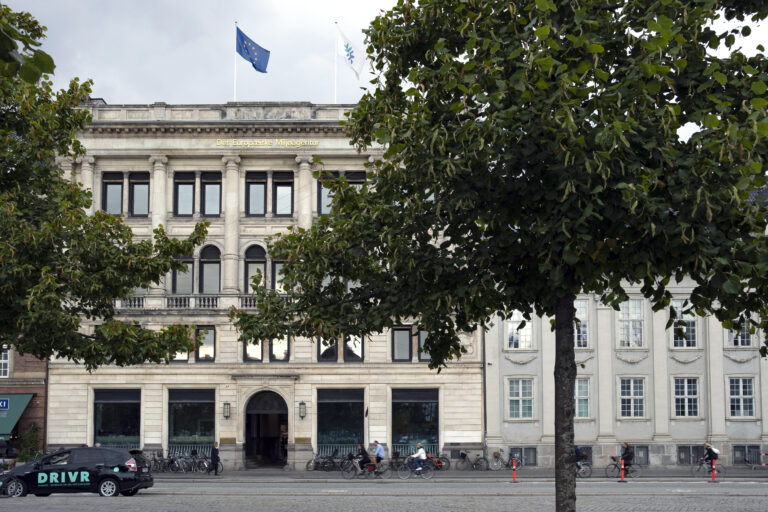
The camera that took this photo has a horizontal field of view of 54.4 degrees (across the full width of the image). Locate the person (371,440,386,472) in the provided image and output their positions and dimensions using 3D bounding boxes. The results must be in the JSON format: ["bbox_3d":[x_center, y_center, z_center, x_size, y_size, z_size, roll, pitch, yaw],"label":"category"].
[{"bbox_3d":[-0.288,10.160,37.700,0.820,1.630,0.500,0,-3,0],"label":"person"}]

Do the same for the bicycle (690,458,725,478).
[{"bbox_3d":[16.386,10.715,37.700,1.750,1.050,0.580,0,-3,0],"label":"bicycle"}]

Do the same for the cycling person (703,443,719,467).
[{"bbox_3d":[16.462,10.150,37.700,0.880,1.420,0.500,0,-3,0],"label":"cycling person"}]

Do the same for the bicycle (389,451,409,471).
[{"bbox_3d":[0.851,11.230,41.000,1.600,1.080,0.580,-2,-11,11],"label":"bicycle"}]

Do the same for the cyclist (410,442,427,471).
[{"bbox_3d":[1.742,10.124,37.700,0.820,1.440,0.500,0,-3,0],"label":"cyclist"}]

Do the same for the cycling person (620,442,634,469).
[{"bbox_3d":[12.491,10.327,38.300,0.750,1.450,0.500,-1,-11,3],"label":"cycling person"}]

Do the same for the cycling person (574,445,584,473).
[{"bbox_3d":[9.771,10.124,37.700,0.850,1.550,0.500,0,-3,0],"label":"cycling person"}]

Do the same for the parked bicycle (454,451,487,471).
[{"bbox_3d":[4.884,11.285,41.200,1.780,1.100,0.580,0,-10,0],"label":"parked bicycle"}]

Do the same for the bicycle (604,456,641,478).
[{"bbox_3d":[12.302,10.850,38.300,1.780,1.100,0.580,-1,-11,3],"label":"bicycle"}]

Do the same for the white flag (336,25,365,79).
[{"bbox_3d":[-2.011,-12.463,45.500,1.750,3.250,0.600,0,-3,0],"label":"white flag"}]

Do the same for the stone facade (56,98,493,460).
[{"bbox_3d":[-6.747,1.936,50.243,25.000,21.500,14.000,0,-3,0],"label":"stone facade"}]

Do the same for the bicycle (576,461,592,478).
[{"bbox_3d":[9.645,10.715,37.700,1.760,1.050,0.580,0,-3,0],"label":"bicycle"}]

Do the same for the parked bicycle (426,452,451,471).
[{"bbox_3d":[2.925,11.340,41.200,1.650,1.050,0.580,-3,-11,16],"label":"parked bicycle"}]

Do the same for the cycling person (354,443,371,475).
[{"bbox_3d":[-1.088,10.403,38.300,0.820,1.560,0.500,0,-10,0],"label":"cycling person"}]

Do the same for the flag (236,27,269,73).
[{"bbox_3d":[-8.014,-12.585,45.500,1.950,2.800,0.550,0,-3,0],"label":"flag"}]

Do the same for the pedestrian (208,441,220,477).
[{"bbox_3d":[-8.968,10.740,39.500,0.550,1.750,0.520,-2,-11,11],"label":"pedestrian"}]

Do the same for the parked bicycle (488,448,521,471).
[{"bbox_3d":[6.677,11.257,41.200,1.760,1.120,0.580,0,-10,0],"label":"parked bicycle"}]

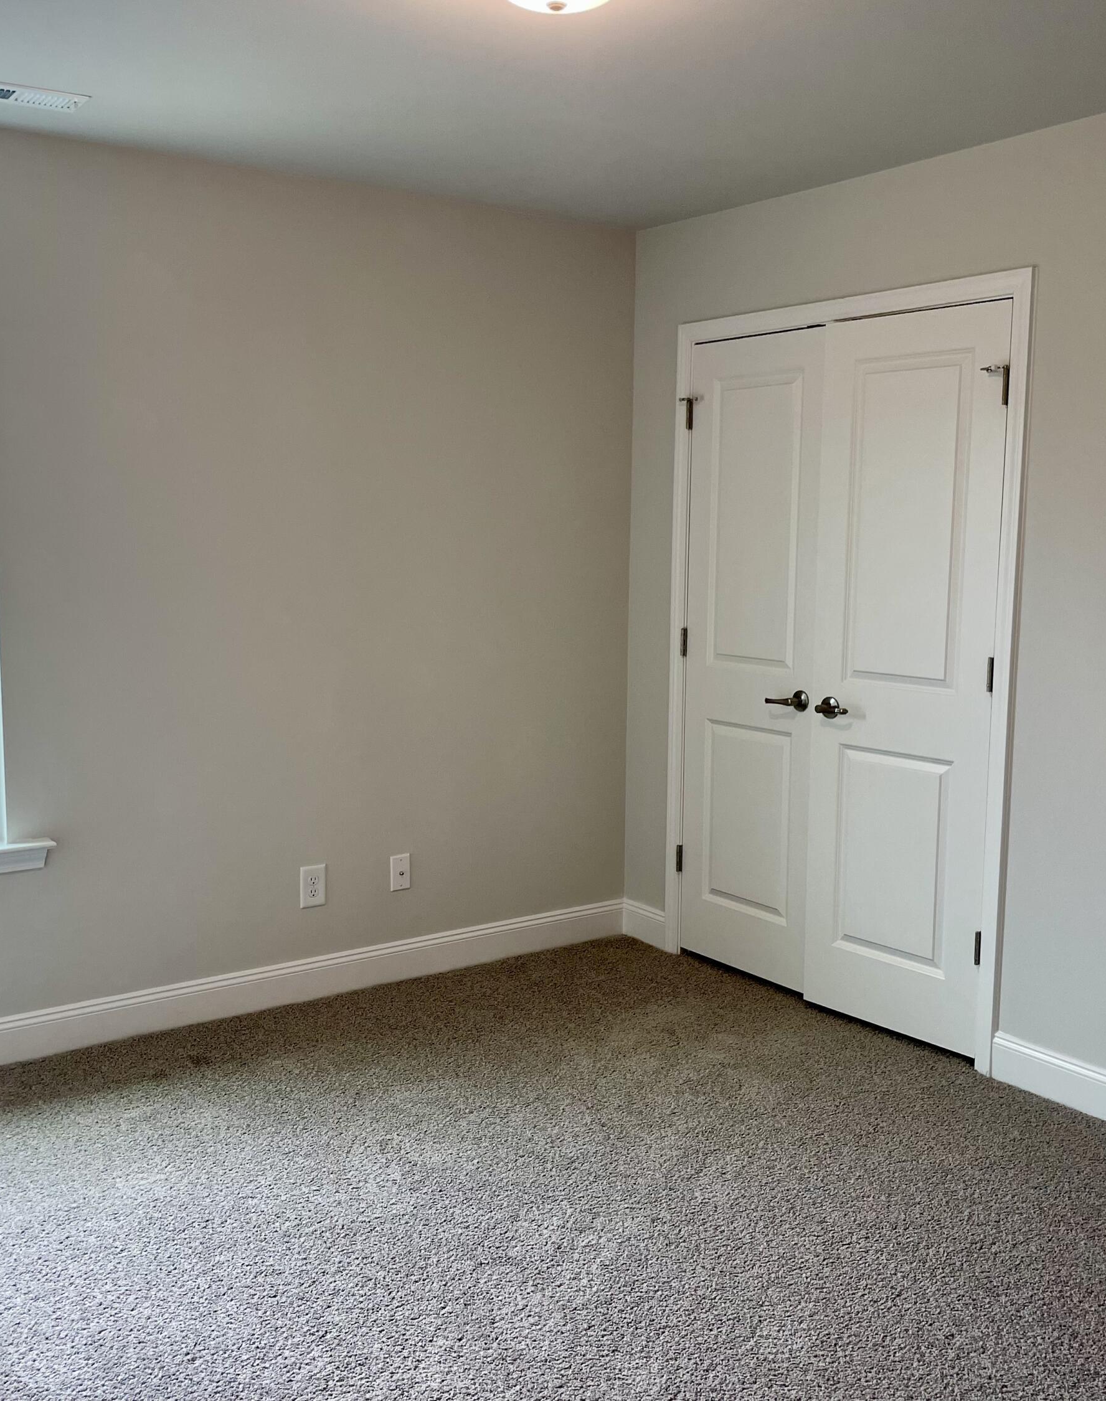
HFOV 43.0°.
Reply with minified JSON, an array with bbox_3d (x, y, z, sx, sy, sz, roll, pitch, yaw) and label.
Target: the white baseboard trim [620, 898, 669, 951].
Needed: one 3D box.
[{"bbox_3d":[0.330,0.790,4.951,0.016,0.137,0.233,-5,9,-35],"label":"white baseboard trim"}]

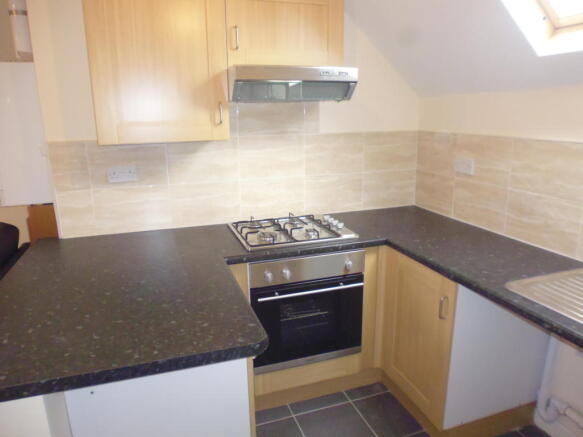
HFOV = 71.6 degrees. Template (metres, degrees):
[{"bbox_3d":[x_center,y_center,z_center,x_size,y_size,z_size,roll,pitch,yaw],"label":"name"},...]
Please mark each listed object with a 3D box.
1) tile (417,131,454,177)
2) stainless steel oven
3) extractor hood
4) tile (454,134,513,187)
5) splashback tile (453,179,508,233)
[{"bbox_3d":[0.901,-0.409,2.526,0.010,0.249,0.380,-5,15,-16],"label":"tile"},{"bbox_3d":[0.017,0.412,2.260,0.596,0.592,0.570,-5,15,-17],"label":"stainless steel oven"},{"bbox_3d":[-0.032,-0.677,2.083,0.598,0.145,0.475,-5,15,-17],"label":"extractor hood"},{"bbox_3d":[1.018,-0.318,2.159,0.010,0.249,0.398,-5,15,-16],"label":"tile"},{"bbox_3d":[1.022,-0.084,2.214,0.010,0.230,0.398,-5,15,-16],"label":"splashback tile"}]

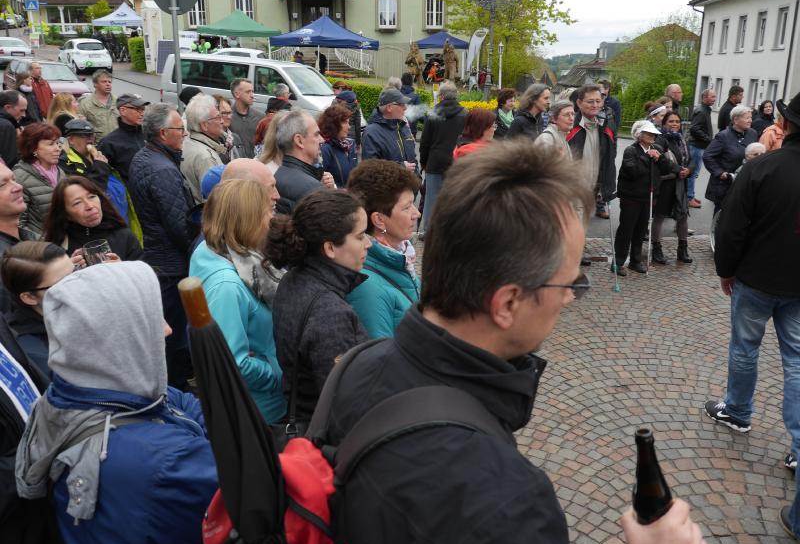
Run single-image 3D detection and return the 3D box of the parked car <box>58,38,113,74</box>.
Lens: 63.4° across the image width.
[{"bbox_3d":[-14.437,-9.924,29.800,1.770,1.550,4.080,-9,19,-30],"label":"parked car"}]

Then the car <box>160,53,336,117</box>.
[{"bbox_3d":[-3.634,-4.593,17.004,4.890,1.970,1.920,11,19,18],"label":"car"}]

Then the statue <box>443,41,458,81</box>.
[{"bbox_3d":[2.263,-9.411,29.000,0.700,1.950,0.650,0,17,0],"label":"statue"}]

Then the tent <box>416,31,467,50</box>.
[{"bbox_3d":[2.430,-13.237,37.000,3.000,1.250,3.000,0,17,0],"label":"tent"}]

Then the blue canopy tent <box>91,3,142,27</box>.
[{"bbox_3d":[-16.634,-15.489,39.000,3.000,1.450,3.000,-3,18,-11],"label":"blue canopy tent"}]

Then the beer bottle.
[{"bbox_3d":[0.378,0.348,0.980,0.064,0.245,0.064,-10,17,3],"label":"beer bottle"}]

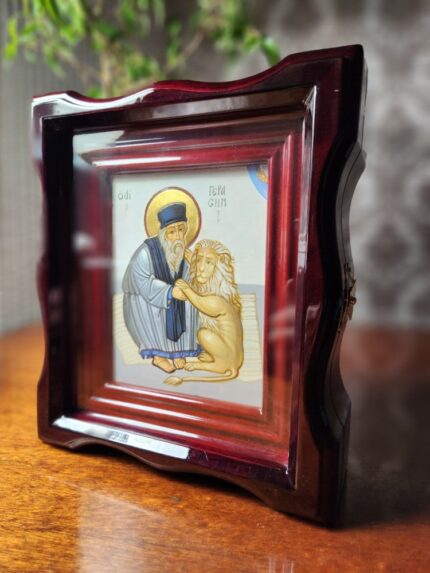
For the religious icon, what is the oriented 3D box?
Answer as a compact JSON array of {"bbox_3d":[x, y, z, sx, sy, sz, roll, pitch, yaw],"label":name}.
[{"bbox_3d":[-0.026,-0.001,0.335,0.145,0.196,0.018,3,6,21],"label":"religious icon"}]

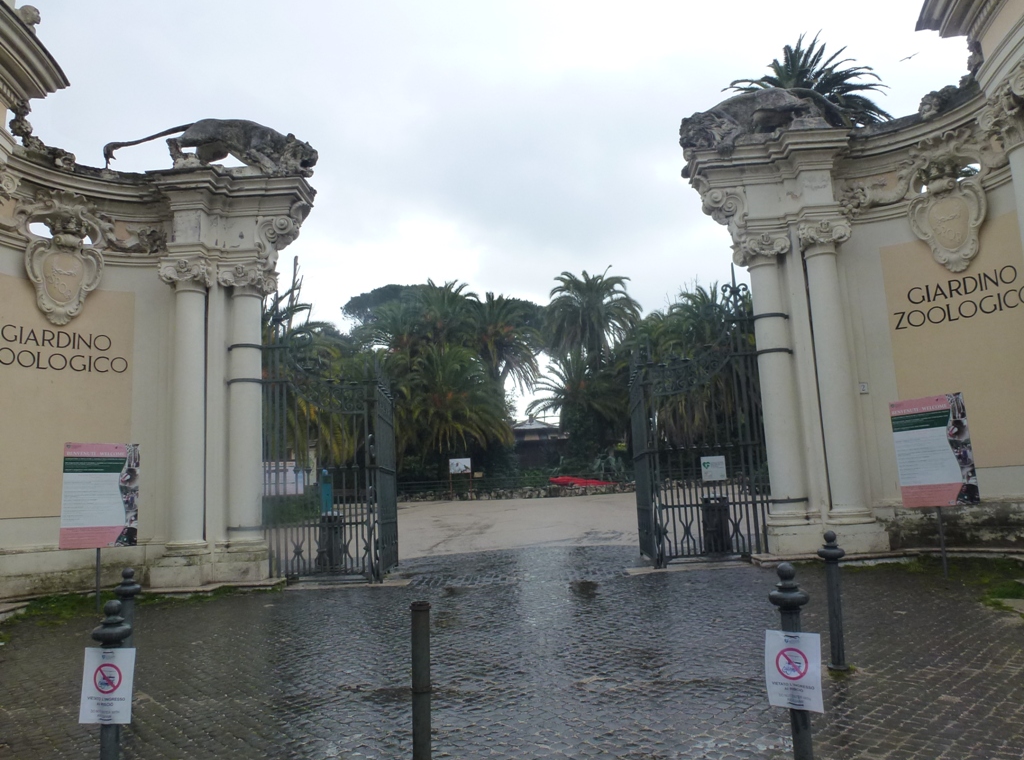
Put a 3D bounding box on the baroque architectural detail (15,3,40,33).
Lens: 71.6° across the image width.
[{"bbox_3d":[-8.082,-6.026,11.868,0.420,0.520,0.400,-5,-8,14],"label":"baroque architectural detail"}]

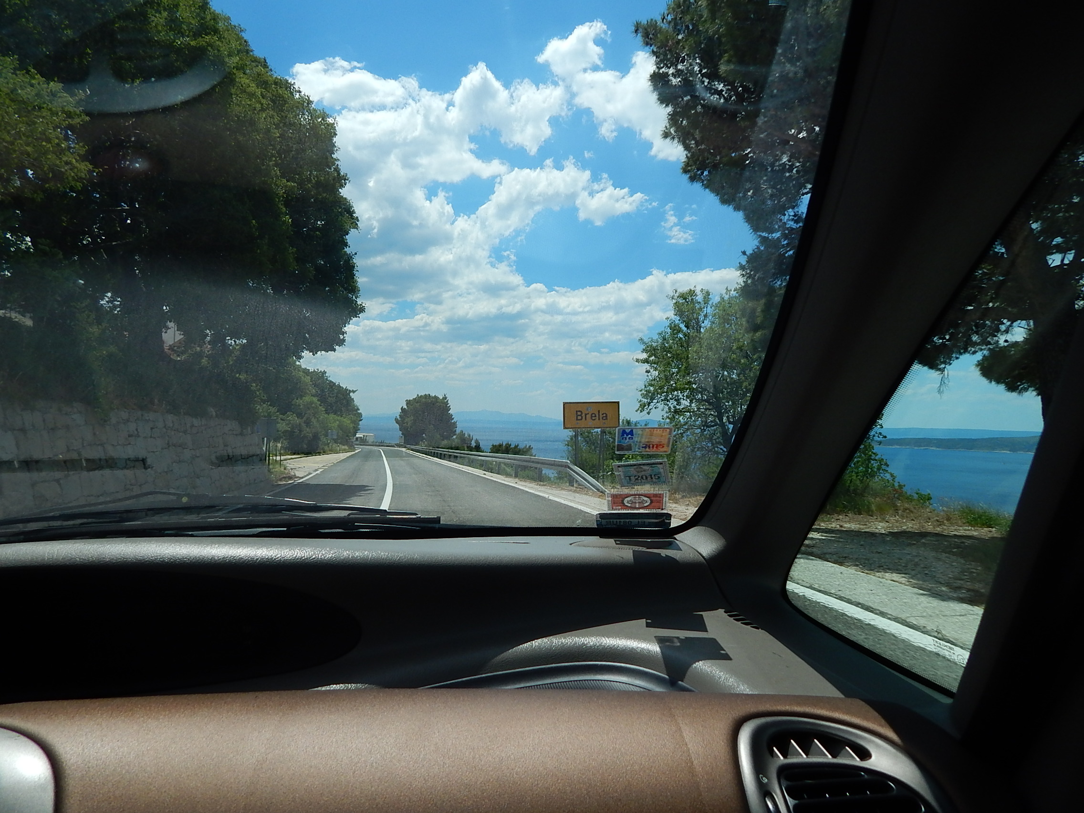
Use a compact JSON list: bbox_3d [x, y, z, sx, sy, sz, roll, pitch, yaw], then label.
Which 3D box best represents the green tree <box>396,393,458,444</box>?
[{"bbox_3d":[-16.108,2.058,100.000,8.300,7.500,7.800,1,-1,-9],"label":"green tree"}]

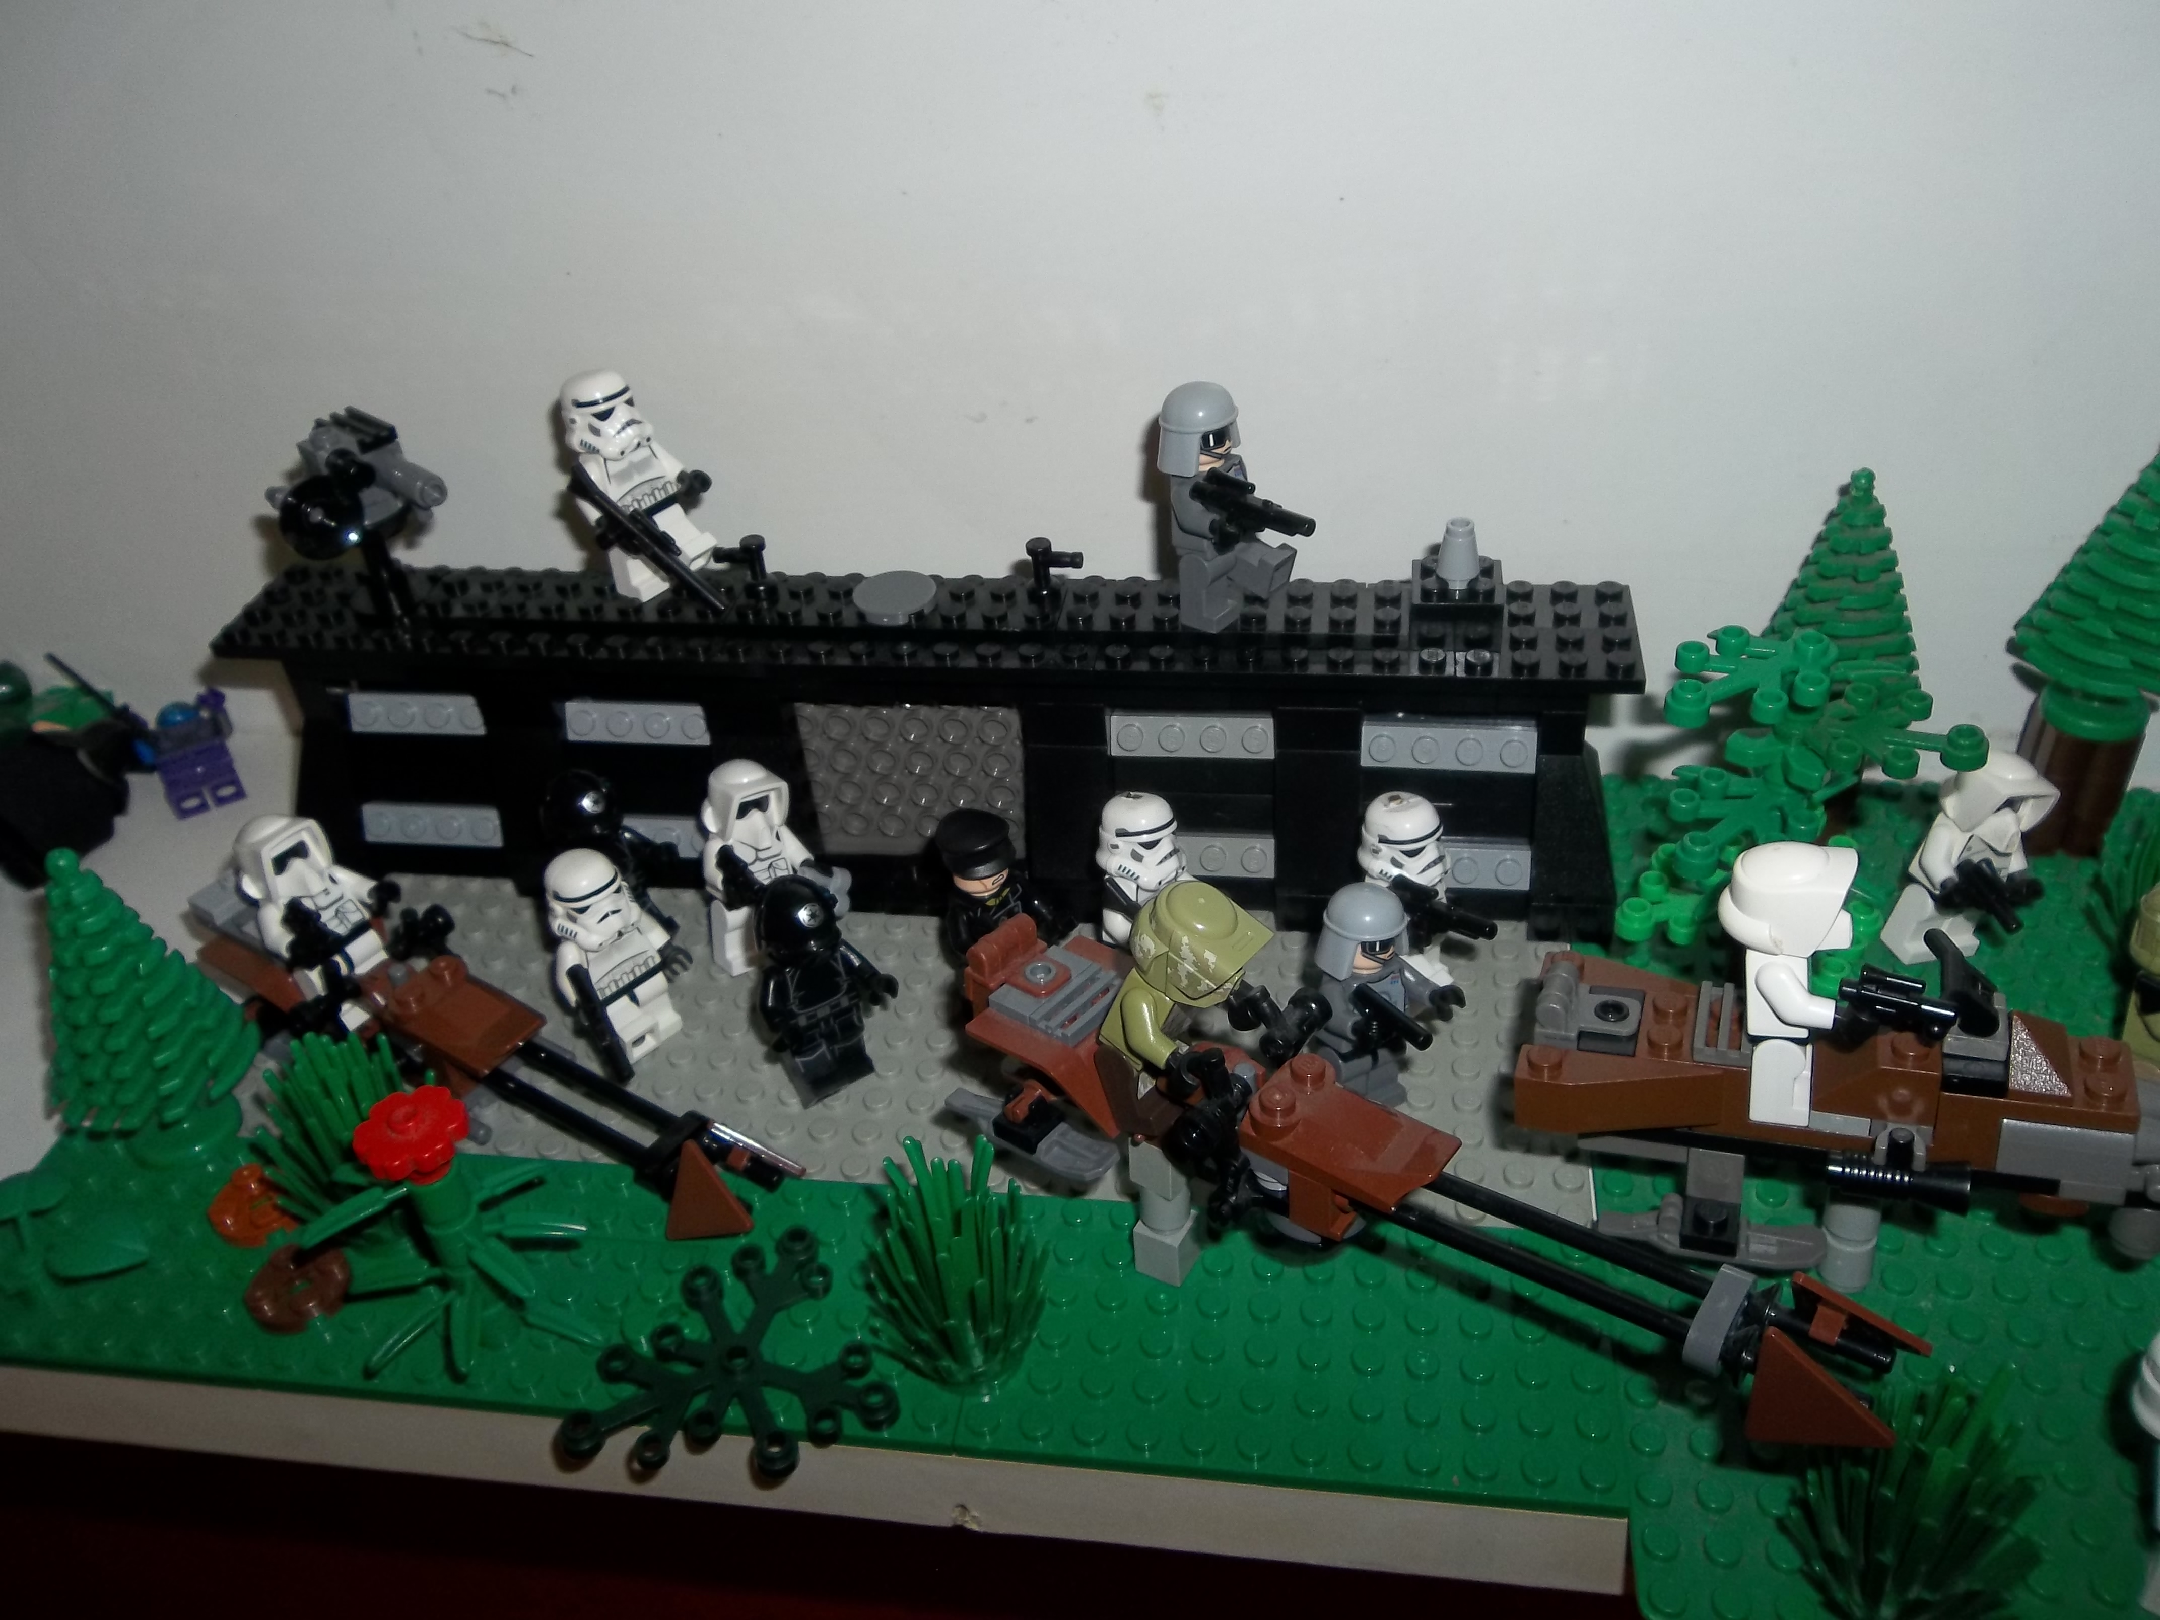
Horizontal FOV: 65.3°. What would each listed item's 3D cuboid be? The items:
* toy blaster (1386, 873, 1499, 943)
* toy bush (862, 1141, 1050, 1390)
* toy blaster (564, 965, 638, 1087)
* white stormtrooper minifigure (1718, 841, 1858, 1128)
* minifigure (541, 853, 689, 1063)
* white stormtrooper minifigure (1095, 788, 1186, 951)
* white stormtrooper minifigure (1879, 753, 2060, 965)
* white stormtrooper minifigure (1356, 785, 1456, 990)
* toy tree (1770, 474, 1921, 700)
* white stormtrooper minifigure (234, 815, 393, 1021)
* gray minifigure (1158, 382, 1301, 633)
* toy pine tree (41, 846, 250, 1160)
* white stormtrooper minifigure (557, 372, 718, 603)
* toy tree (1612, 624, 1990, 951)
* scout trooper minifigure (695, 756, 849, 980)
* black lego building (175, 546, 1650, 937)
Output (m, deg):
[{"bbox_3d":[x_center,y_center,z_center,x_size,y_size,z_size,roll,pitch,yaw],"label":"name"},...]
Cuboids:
[{"bbox_3d":[0.064,0.019,0.300,0.024,0.012,0.006,30,48,30],"label":"toy blaster"},{"bbox_3d":[-0.018,0.068,0.251,0.026,0.039,0.026,2,36,9],"label":"toy bush"},{"bbox_3d":[-0.088,0.039,0.308,0.009,0.026,0.005,9,36,41],"label":"toy blaster"},{"bbox_3d":[0.100,0.023,0.236,0.020,0.043,0.024,5,36,25],"label":"white stormtrooper minifigure"},{"bbox_3d":[-0.086,0.027,0.309,0.018,0.043,0.024,18,38,36],"label":"minifigure"},{"bbox_3d":[0.012,0.018,0.312,0.016,0.041,0.023,24,43,39],"label":"white stormtrooper minifigure"},{"bbox_3d":[0.161,0.009,0.303,0.023,0.042,0.017,-6,35,-16],"label":"white stormtrooper minifigure"},{"bbox_3d":[0.060,0.015,0.307,0.024,0.043,0.018,-11,36,-8],"label":"white stormtrooper minifigure"},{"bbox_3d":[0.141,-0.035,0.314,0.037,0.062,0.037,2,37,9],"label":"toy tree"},{"bbox_3d":[-0.145,0.021,0.325,0.019,0.042,0.025,5,33,43],"label":"white stormtrooper minifigure"},{"bbox_3d":[0.026,-0.053,0.300,0.020,0.041,0.023,16,40,35],"label":"gray minifigure"},{"bbox_3d":[-0.166,0.034,0.295,0.031,0.063,0.031,2,36,9],"label":"toy pine tree"},{"bbox_3d":[-0.084,-0.062,0.324,0.019,0.041,0.025,16,40,33],"label":"white stormtrooper minifigure"},{"bbox_3d":[0.126,-0.002,0.300,0.056,0.071,0.048,2,36,9],"label":"toy tree"},{"bbox_3d":[-0.063,0.010,0.330,0.024,0.043,0.019,-30,41,-33],"label":"scout trooper minifigure"},{"bbox_3d":[-0.033,-0.014,0.340,0.272,0.069,0.033,2,37,9],"label":"black lego building"}]

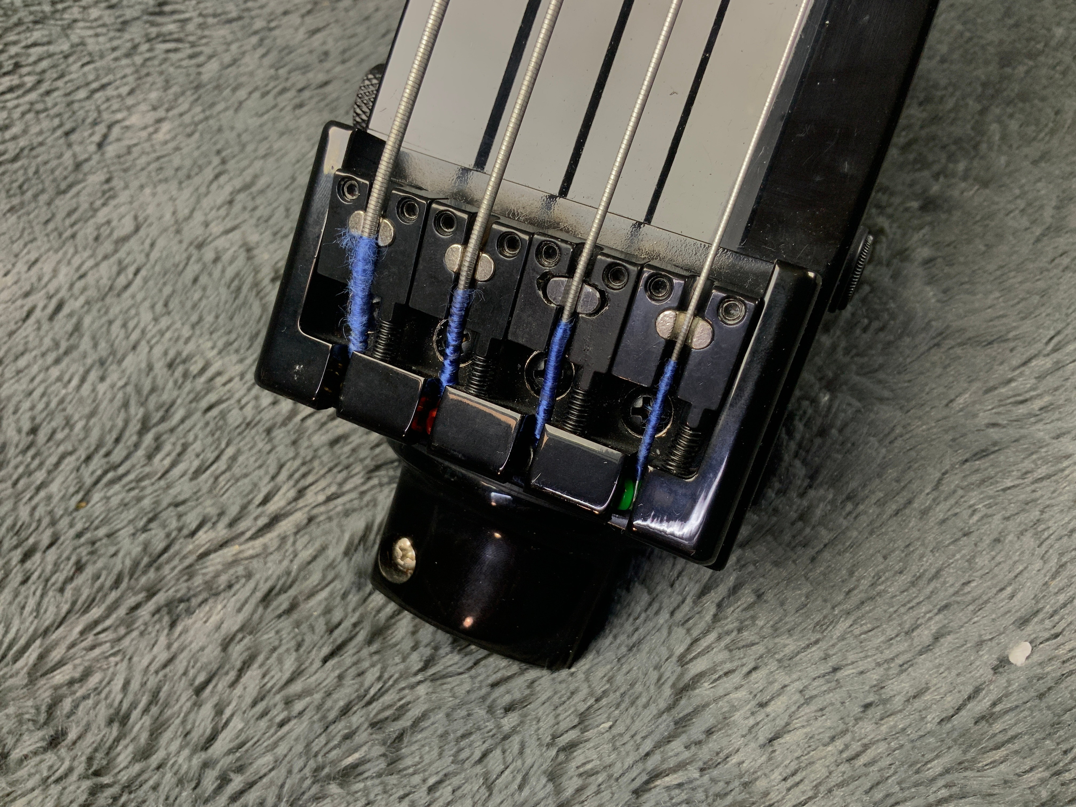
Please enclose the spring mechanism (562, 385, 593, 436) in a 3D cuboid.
[{"bbox_3d":[0.007,0.001,0.161,0.004,0.004,0.008,20,118,11],"label":"spring mechanism"}]

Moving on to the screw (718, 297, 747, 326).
[{"bbox_3d":[0.032,-0.016,0.145,0.004,0.006,0.004,8,115,17],"label":"screw"}]

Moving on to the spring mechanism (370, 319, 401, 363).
[{"bbox_3d":[-0.029,-0.012,0.168,0.004,0.004,0.007,20,118,11],"label":"spring mechanism"}]

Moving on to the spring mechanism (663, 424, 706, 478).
[{"bbox_3d":[0.025,0.008,0.157,0.004,0.004,0.009,20,118,11],"label":"spring mechanism"}]

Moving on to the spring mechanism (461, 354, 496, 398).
[{"bbox_3d":[-0.011,-0.005,0.164,0.004,0.004,0.007,20,118,11],"label":"spring mechanism"}]

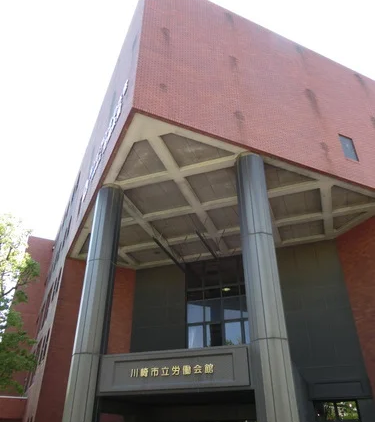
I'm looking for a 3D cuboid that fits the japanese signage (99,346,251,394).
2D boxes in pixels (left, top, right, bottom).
[{"bbox_3d":[-0.468,4.698,10.608,4.730,1.069,0.209,-11,-33,17],"label":"japanese signage"}]

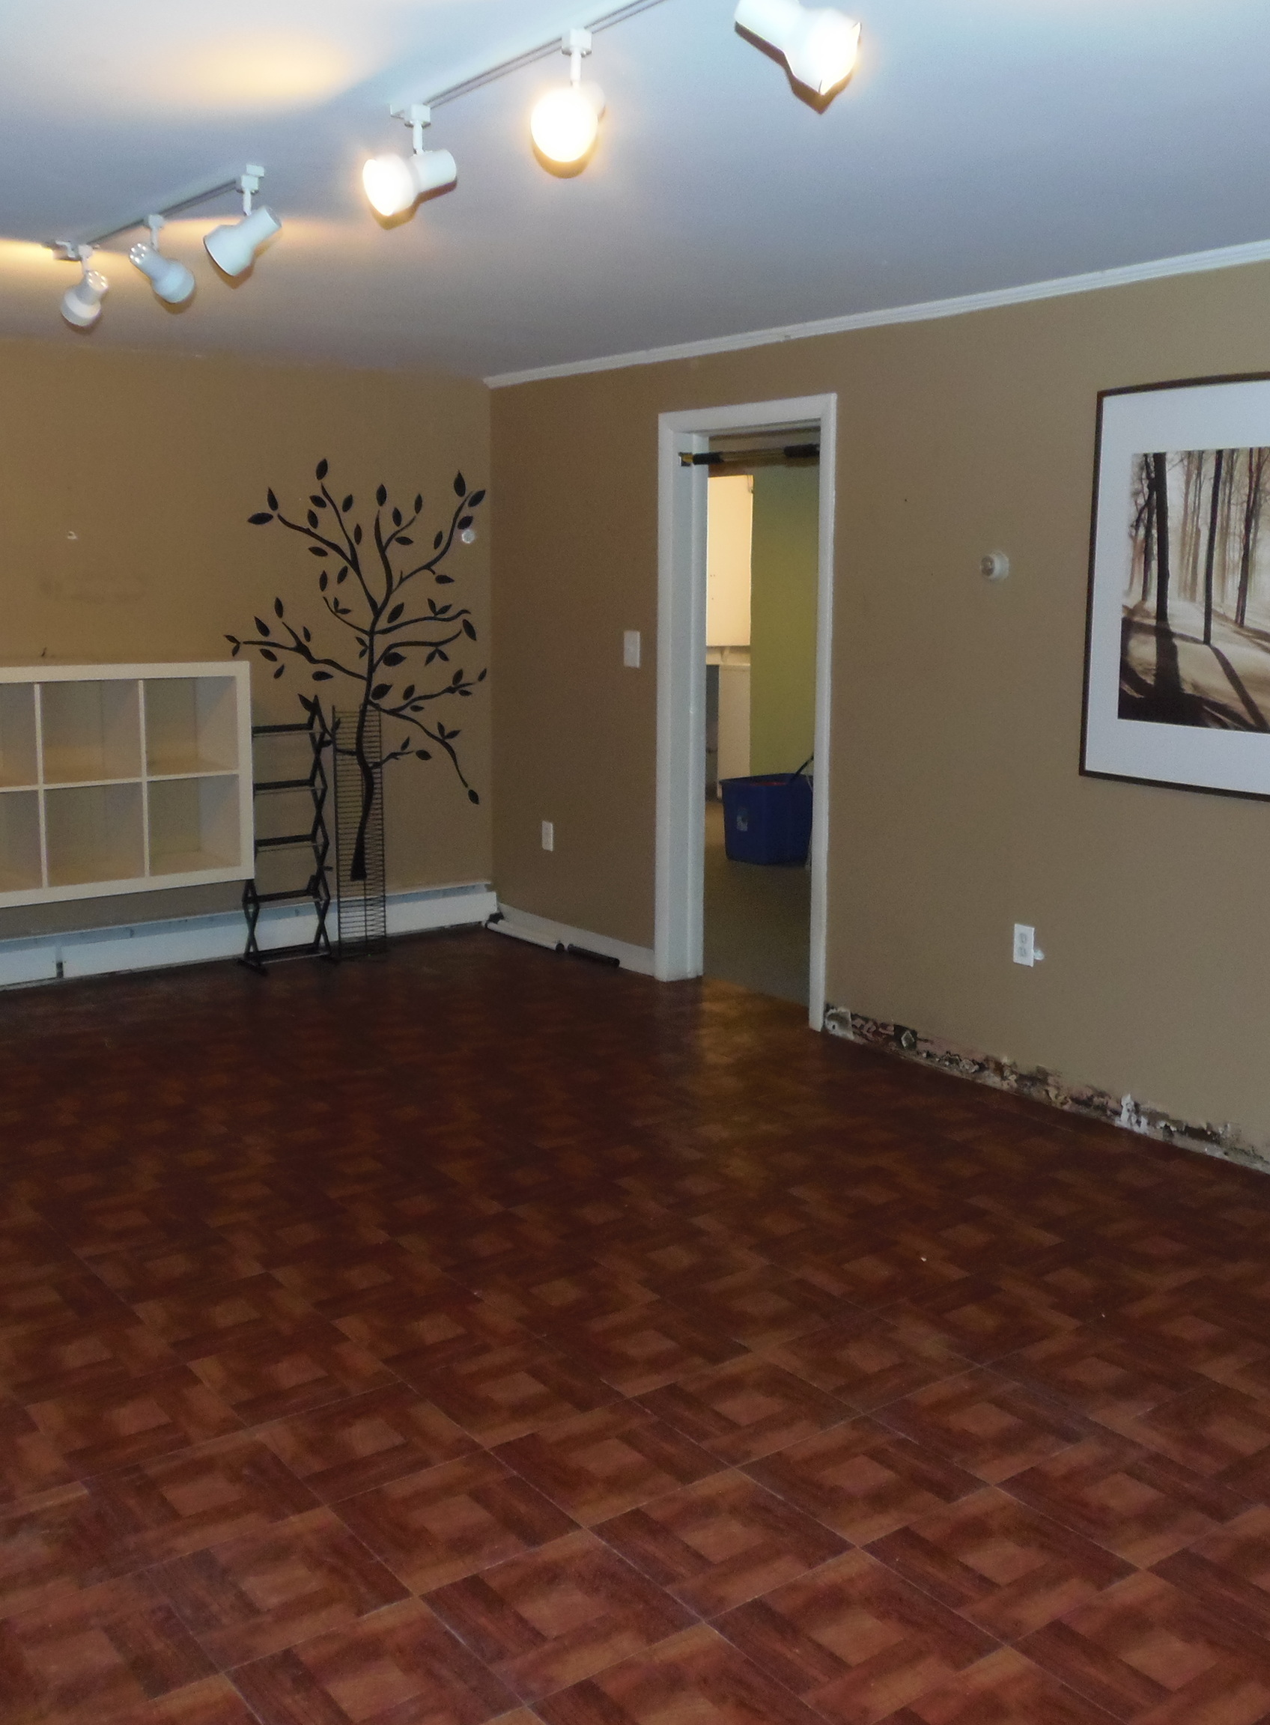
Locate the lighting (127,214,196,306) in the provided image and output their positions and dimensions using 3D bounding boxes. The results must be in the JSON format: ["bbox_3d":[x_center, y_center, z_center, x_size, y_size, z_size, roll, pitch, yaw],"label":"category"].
[{"bbox_3d":[-1.054,-1.340,3.556,0.103,0.198,0.160,4,11,22],"label":"lighting"}]

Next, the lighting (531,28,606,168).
[{"bbox_3d":[-0.094,-1.119,2.341,0.103,0.198,0.160,3,10,13],"label":"lighting"}]

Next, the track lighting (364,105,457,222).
[{"bbox_3d":[-0.383,-1.192,2.723,0.160,0.198,0.103,-5,11,-29],"label":"track lighting"}]

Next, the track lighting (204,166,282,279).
[{"bbox_3d":[-0.783,-1.277,3.196,0.160,0.198,0.103,2,10,13],"label":"track lighting"}]

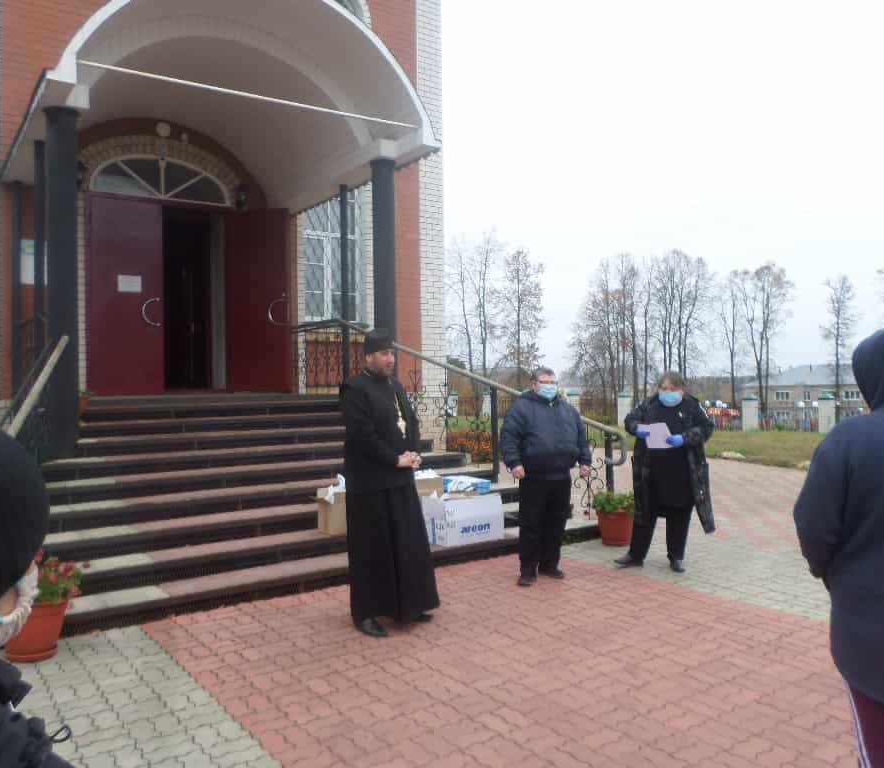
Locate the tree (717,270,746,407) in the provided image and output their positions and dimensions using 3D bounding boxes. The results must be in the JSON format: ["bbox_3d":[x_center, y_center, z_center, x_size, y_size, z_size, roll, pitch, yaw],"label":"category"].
[{"bbox_3d":[18.791,-2.759,48.000,2.100,9.220,2.100,-1,0,0],"label":"tree"}]

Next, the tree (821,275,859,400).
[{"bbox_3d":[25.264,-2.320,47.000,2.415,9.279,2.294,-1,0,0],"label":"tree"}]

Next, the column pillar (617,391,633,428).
[{"bbox_3d":[6.540,0.878,26.500,0.430,1.290,0.430,0,1,44],"label":"column pillar"}]

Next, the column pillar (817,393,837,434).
[{"bbox_3d":[11.297,0.836,21.700,0.380,1.250,0.380,-1,0,-35],"label":"column pillar"}]

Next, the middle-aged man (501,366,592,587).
[{"bbox_3d":[0.780,0.675,5.711,0.680,1.650,0.400,-1,0,-2],"label":"middle-aged man"}]

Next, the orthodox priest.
[{"bbox_3d":[-0.344,0.599,4.640,0.580,1.850,0.500,-1,1,-45],"label":"orthodox priest"}]

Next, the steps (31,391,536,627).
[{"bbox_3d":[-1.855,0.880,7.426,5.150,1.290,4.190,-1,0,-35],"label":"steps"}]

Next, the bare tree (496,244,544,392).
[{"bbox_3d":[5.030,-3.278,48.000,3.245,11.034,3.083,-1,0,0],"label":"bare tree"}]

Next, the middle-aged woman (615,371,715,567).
[{"bbox_3d":[1.895,0.704,6.270,0.780,1.620,0.500,-1,0,14],"label":"middle-aged woman"}]

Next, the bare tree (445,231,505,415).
[{"bbox_3d":[2.066,-3.877,47.000,3.800,11.760,3.800,-1,0,0],"label":"bare tree"}]

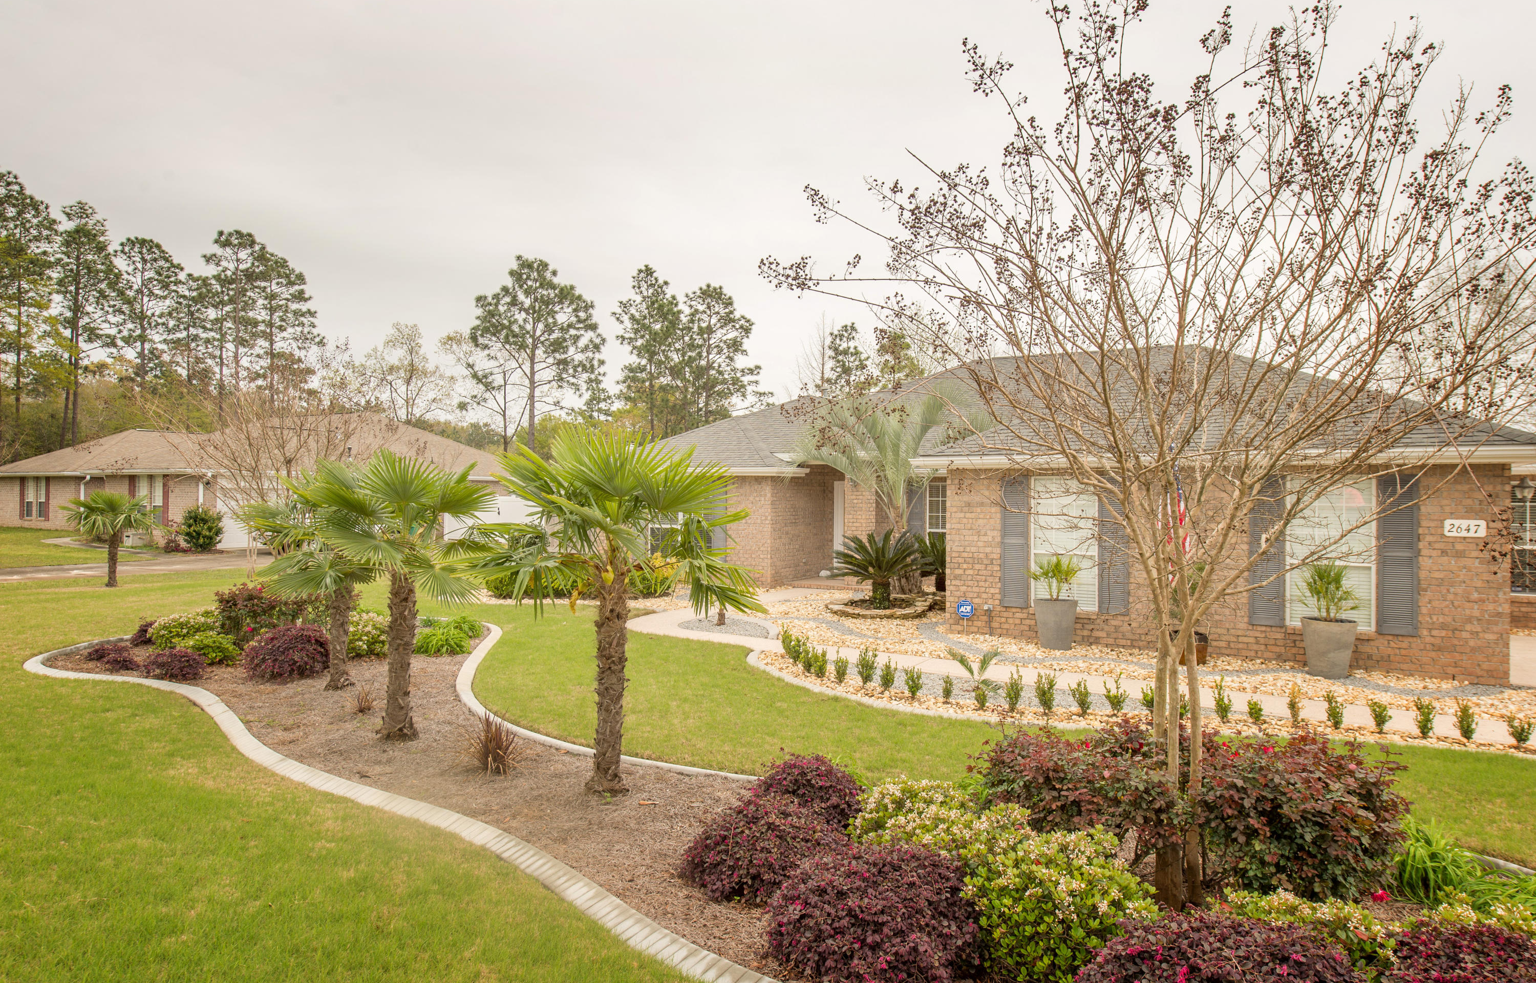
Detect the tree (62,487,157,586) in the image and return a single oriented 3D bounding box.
[{"bbox_3d":[-14.200,0.990,20.200,1.750,2.030,1.750,0,1,0],"label":"tree"}]

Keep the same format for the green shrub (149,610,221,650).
[{"bbox_3d":[-7.966,1.810,12.800,0.850,0.470,0.800,0,1,0],"label":"green shrub"}]

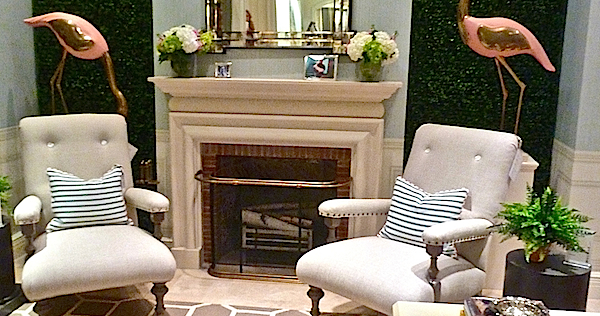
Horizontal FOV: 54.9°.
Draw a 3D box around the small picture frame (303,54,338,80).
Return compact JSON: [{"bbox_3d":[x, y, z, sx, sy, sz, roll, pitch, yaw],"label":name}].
[{"bbox_3d":[0.133,-0.585,3.745,0.220,0.163,0.073,2,10,6],"label":"small picture frame"}]

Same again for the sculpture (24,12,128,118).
[{"bbox_3d":[-1.446,-0.518,3.751,0.681,0.827,0.214,2,10,6],"label":"sculpture"}]

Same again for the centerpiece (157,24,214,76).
[{"bbox_3d":[-0.702,-0.654,3.547,0.355,0.326,0.282,2,10,6],"label":"centerpiece"}]

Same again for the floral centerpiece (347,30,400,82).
[{"bbox_3d":[0.471,-0.666,3.726,0.330,0.343,0.281,2,10,6],"label":"floral centerpiece"}]

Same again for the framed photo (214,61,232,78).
[{"bbox_3d":[-0.473,-0.539,3.546,0.112,0.115,0.058,2,10,6],"label":"framed photo"}]

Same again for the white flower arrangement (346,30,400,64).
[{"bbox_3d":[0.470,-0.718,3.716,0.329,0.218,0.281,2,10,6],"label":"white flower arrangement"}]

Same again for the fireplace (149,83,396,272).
[{"bbox_3d":[-0.171,0.143,3.946,1.638,1.335,0.266,2,10,6],"label":"fireplace"}]

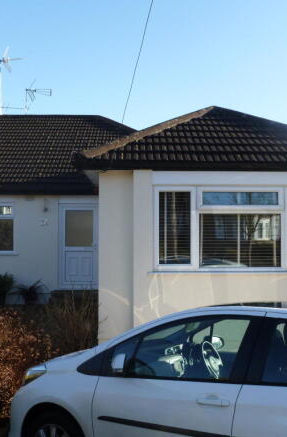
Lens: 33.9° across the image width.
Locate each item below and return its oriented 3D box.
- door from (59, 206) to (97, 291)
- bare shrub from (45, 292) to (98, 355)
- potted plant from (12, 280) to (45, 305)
[{"bbox_3d":[-1.498,0.662,10.950,0.930,2.000,0.100,0,-1,0],"label":"door"},{"bbox_3d":[-1.129,1.670,7.500,0.950,1.000,0.900,0,-1,0],"label":"bare shrub"},{"bbox_3d":[-2.574,1.664,10.600,0.780,0.570,0.700,0,-1,0],"label":"potted plant"}]

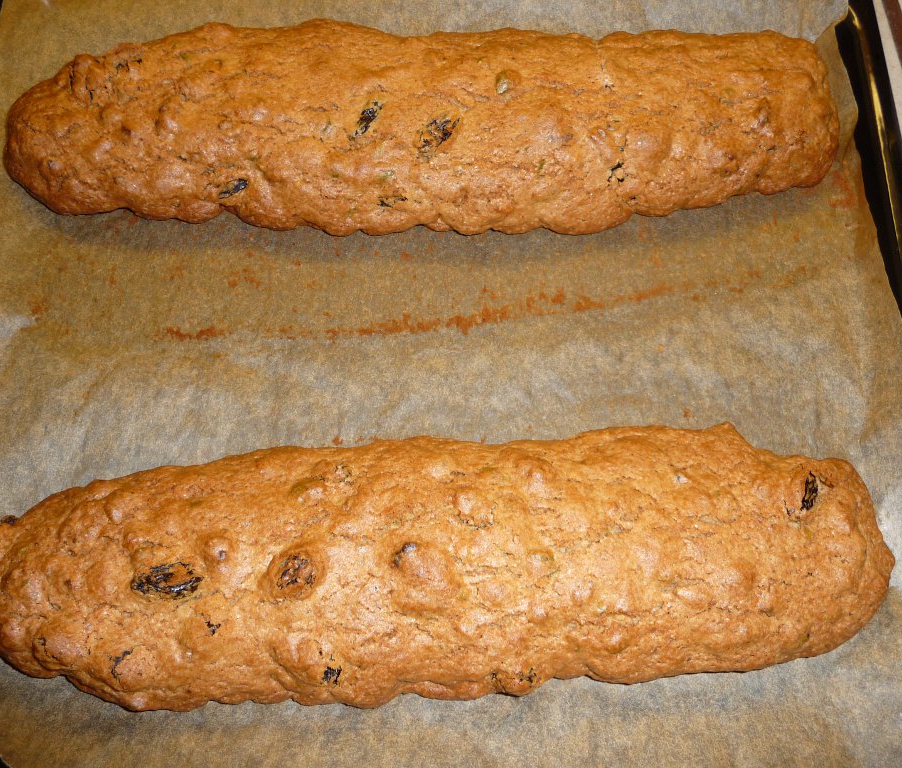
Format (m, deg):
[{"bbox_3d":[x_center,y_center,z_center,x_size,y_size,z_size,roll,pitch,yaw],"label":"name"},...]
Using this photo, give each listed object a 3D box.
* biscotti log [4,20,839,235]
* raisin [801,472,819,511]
[{"bbox_3d":[-0.010,-0.108,0.324,0.322,0.034,0.085,-1,69,0],"label":"biscotti log"},{"bbox_3d":[0.114,0.034,0.262,0.006,0.005,0.013,15,56,-6],"label":"raisin"}]

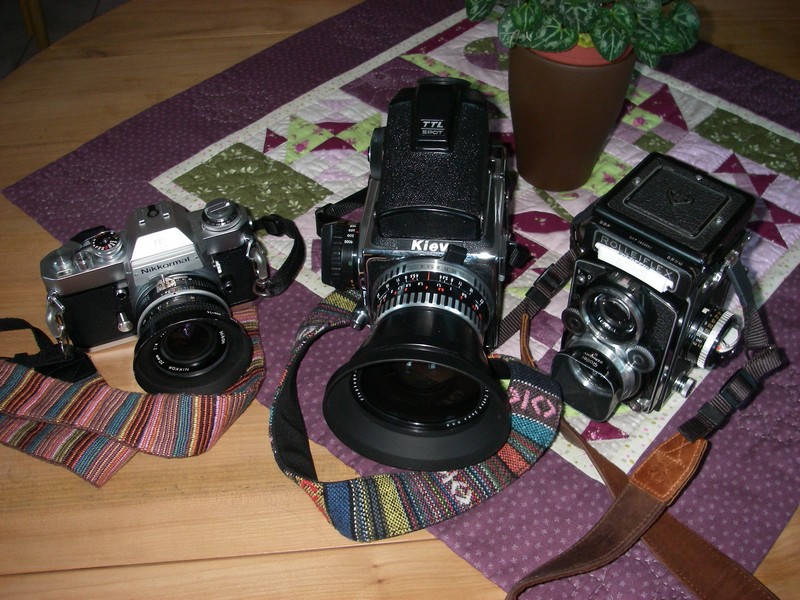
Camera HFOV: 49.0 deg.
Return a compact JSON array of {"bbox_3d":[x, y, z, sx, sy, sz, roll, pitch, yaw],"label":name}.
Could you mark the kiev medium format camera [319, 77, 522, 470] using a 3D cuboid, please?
[{"bbox_3d":[0.010,-0.029,0.603,0.140,0.147,0.238,3,45,5],"label":"kiev medium format camera"}]

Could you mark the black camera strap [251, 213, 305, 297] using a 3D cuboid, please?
[{"bbox_3d":[-0.096,-0.038,0.688,0.040,0.040,0.066,-18,47,-16],"label":"black camera strap"}]

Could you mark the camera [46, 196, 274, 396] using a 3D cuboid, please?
[{"bbox_3d":[-0.165,-0.004,0.622,0.152,0.094,0.125,-18,47,-16],"label":"camera"}]

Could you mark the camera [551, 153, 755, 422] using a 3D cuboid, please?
[{"bbox_3d":[0.160,0.002,0.570,0.109,0.142,0.116,31,53,28],"label":"camera"}]

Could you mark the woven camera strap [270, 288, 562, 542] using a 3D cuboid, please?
[{"bbox_3d":[0.013,0.064,0.588,0.196,0.036,0.195,3,45,5],"label":"woven camera strap"}]

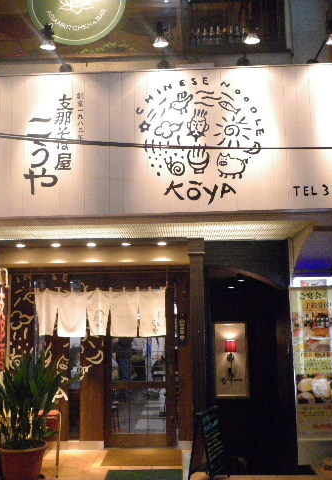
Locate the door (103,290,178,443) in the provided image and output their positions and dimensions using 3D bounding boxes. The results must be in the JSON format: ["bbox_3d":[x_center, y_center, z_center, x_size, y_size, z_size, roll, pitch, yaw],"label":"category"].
[{"bbox_3d":[-0.305,1.429,7.197,0.848,1.970,0.060,-1,-8,3],"label":"door"}]

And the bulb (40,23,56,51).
[{"bbox_3d":[-0.968,-1.672,5.025,0.125,0.200,0.125,-1,-8,3],"label":"bulb"}]

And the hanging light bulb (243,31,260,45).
[{"bbox_3d":[0.692,-1.636,4.936,0.125,0.090,0.125,-1,-8,3],"label":"hanging light bulb"}]

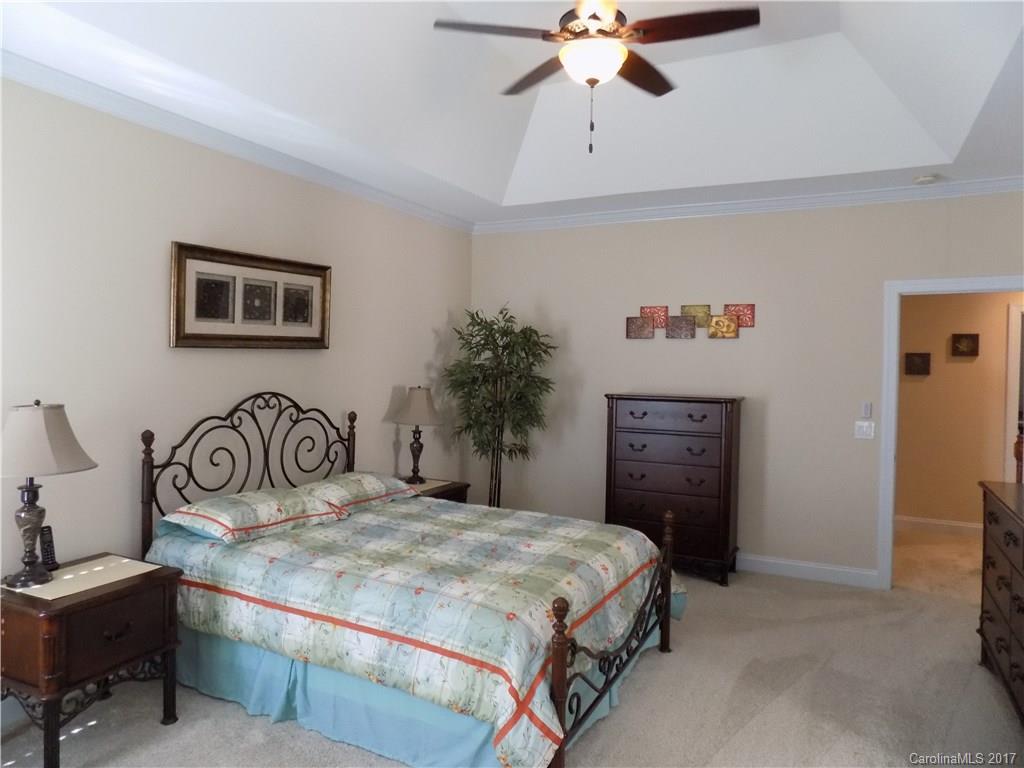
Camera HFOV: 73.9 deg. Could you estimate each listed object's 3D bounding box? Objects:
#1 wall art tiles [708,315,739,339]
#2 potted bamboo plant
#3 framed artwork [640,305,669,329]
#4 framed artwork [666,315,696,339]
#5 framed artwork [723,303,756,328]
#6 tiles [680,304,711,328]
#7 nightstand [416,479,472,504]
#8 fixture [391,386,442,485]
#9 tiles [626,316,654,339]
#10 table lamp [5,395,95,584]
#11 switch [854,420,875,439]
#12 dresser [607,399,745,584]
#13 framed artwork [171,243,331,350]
[{"bbox_3d":[1.598,-0.429,5.141,0.225,0.176,0.025,2,3,25],"label":"wall art tiles"},{"bbox_3d":[-0.097,0.375,5.392,0.840,1.958,0.820,1,2,0],"label":"potted bamboo plant"},{"bbox_3d":[1.128,-0.527,5.389,0.222,0.175,0.025,2,2,26],"label":"framed artwork"},{"bbox_3d":[1.307,-0.438,5.279,0.227,0.176,0.025,2,3,25],"label":"framed artwork"},{"bbox_3d":[1.708,-0.511,5.101,0.226,0.176,0.025,2,3,25],"label":"framed artwork"},{"bbox_3d":[1.418,-0.519,5.247,0.222,0.176,0.025,2,2,26],"label":"tiles"},{"bbox_3d":[-0.684,1.080,4.860,0.588,0.669,0.537,2,3,25],"label":"nightstand"},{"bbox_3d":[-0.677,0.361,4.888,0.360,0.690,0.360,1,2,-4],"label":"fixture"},{"bbox_3d":[1.017,-0.444,5.417,0.228,0.176,0.025,2,3,25],"label":"tiles"},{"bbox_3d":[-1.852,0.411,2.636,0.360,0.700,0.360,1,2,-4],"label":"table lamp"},{"bbox_3d":[2.473,0.324,4.761,0.118,0.115,0.012,2,2,26],"label":"switch"},{"bbox_3d":[1.218,0.754,5.149,0.962,1.322,0.425,2,3,25],"label":"dresser"},{"bbox_3d":[-1.440,-0.467,3.907,0.040,0.535,1.140,2,2,26],"label":"framed artwork"}]

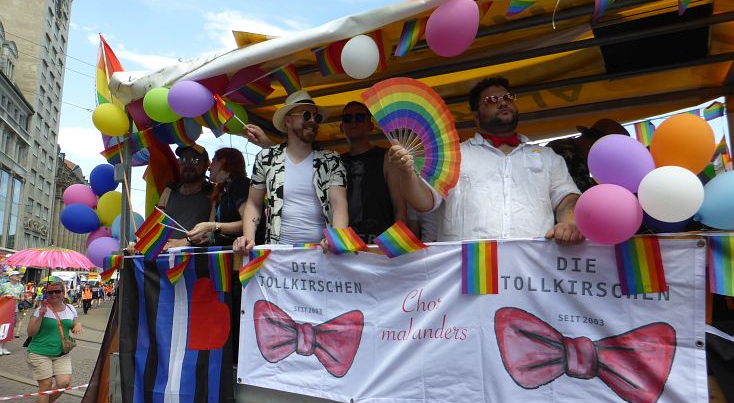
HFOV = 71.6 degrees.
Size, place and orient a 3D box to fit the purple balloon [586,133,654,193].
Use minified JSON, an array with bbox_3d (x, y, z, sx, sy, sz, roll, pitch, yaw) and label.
[{"bbox_3d":[0.958,-0.141,1.920,0.250,0.220,0.230,-5,-10,30],"label":"purple balloon"}]

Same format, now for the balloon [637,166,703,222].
[{"bbox_3d":[1.025,-0.024,1.714,0.195,0.195,0.195,-5,-10,28],"label":"balloon"}]

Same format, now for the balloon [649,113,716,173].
[{"bbox_3d":[1.117,-0.203,1.800,0.225,0.240,0.225,-5,-10,30],"label":"balloon"}]

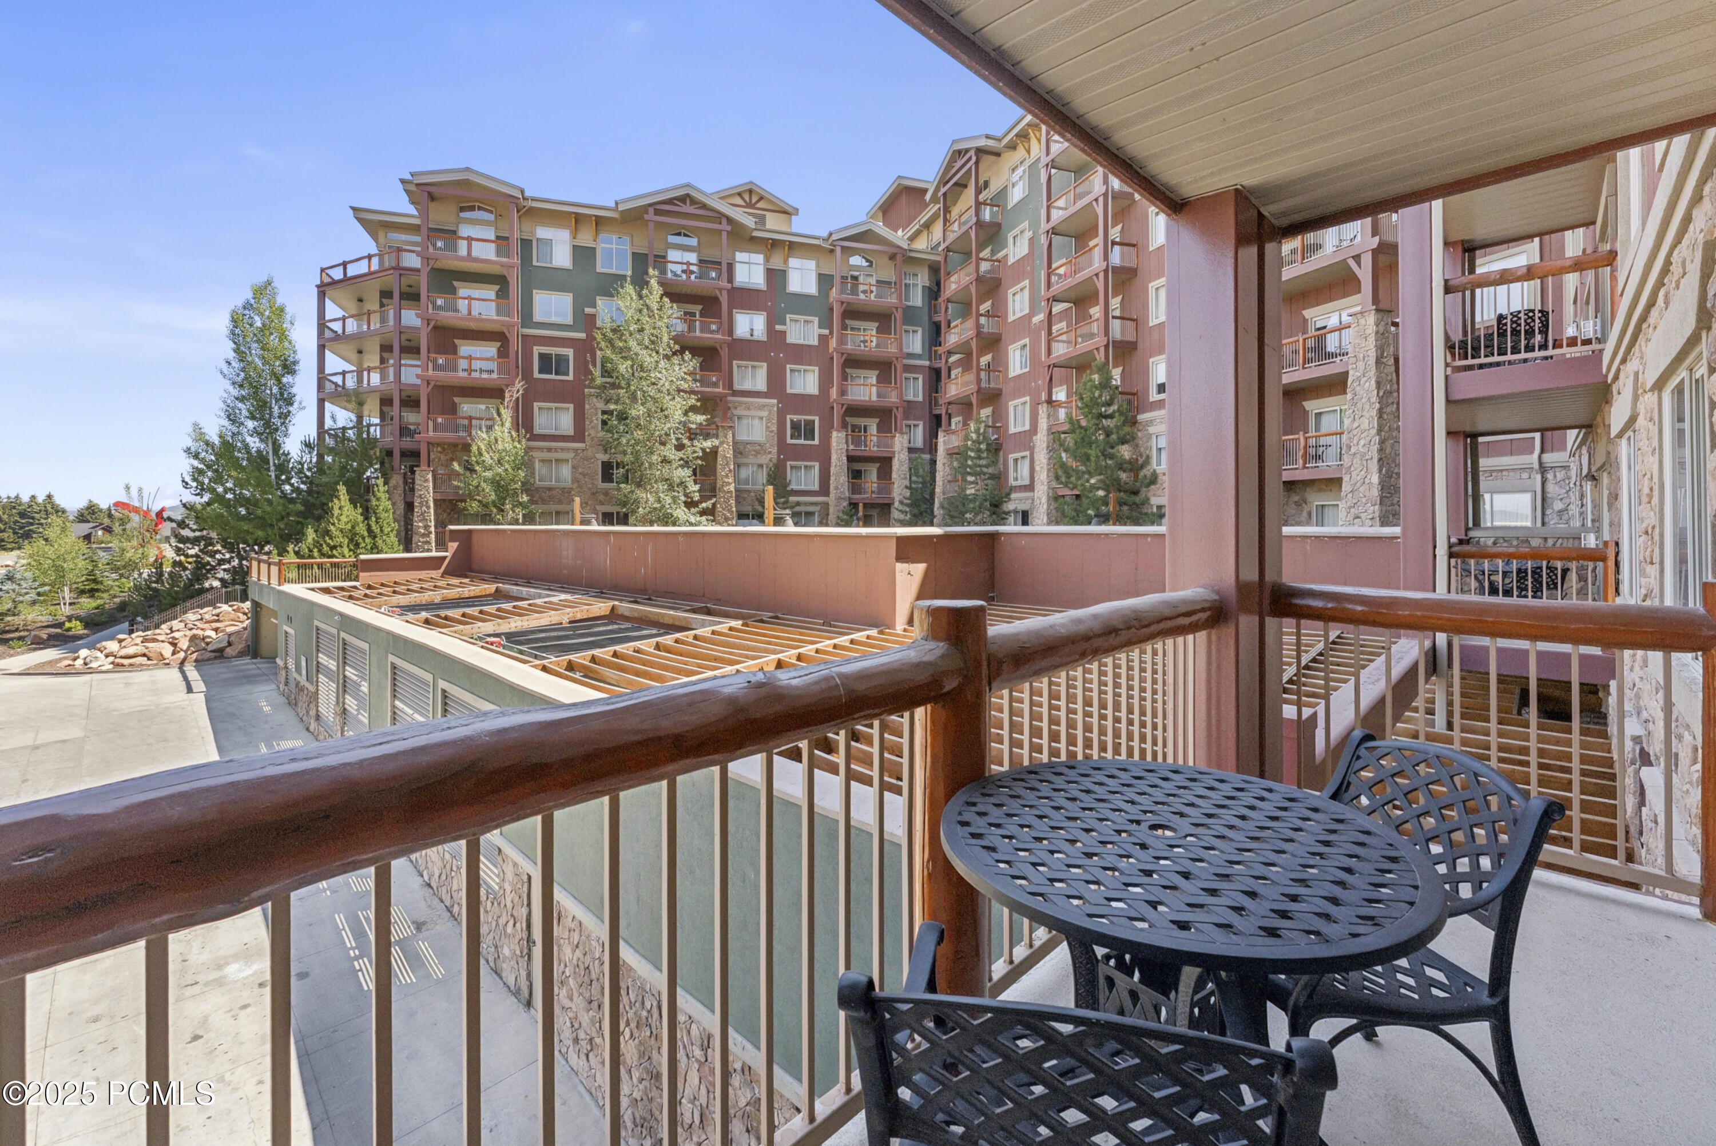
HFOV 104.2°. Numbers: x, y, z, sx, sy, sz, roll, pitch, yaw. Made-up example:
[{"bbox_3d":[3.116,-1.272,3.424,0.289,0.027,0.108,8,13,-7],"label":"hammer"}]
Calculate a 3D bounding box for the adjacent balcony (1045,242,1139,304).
[{"bbox_3d":[10.040,-12.944,28.963,1.720,1.270,4.150,-1,2,-20],"label":"adjacent balcony"}]

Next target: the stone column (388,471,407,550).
[{"bbox_3d":[-23.750,-3.150,34.400,0.850,4.300,0.850,-1,2,-18],"label":"stone column"}]

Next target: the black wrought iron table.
[{"bbox_3d":[0.652,0.906,1.433,0.914,0.720,0.914,0,2,0],"label":"black wrought iron table"}]

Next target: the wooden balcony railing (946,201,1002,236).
[{"bbox_3d":[6.575,-20.157,38.364,1.650,0.980,3.750,-1,2,-20],"label":"wooden balcony railing"}]

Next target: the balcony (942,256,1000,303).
[{"bbox_3d":[6.600,-16.950,38.880,1.750,1.350,4.000,-1,2,-21],"label":"balcony"}]

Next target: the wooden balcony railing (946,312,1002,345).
[{"bbox_3d":[6.575,-13.944,38.361,1.650,0.980,3.750,-1,2,-20],"label":"wooden balcony railing"}]

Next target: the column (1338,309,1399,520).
[{"bbox_3d":[13.465,-3.344,17.350,1.080,6.848,1.080,-1,2,-20],"label":"column"}]

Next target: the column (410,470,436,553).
[{"bbox_3d":[-21.300,-3.020,32.800,0.900,4.300,0.900,-1,2,-18],"label":"column"}]

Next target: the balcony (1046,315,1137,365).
[{"bbox_3d":[10.040,-9.998,28.966,1.720,1.270,4.150,-1,2,-20],"label":"balcony"}]

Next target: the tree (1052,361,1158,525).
[{"bbox_3d":[8.433,-3.774,22.700,3.600,6.857,3.600,1,2,20],"label":"tree"}]

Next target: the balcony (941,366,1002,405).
[{"bbox_3d":[6.600,-10.850,38.880,1.750,1.350,4.000,-1,2,-21],"label":"balcony"}]

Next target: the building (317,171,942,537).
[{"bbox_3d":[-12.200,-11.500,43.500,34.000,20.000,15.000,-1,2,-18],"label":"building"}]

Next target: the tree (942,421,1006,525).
[{"bbox_3d":[5.697,-4.282,32.800,3.200,6.453,3.200,0,2,10],"label":"tree"}]

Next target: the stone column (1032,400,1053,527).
[{"bbox_3d":[8.700,-4.560,31.300,0.820,6.800,0.820,-1,2,-21],"label":"stone column"}]

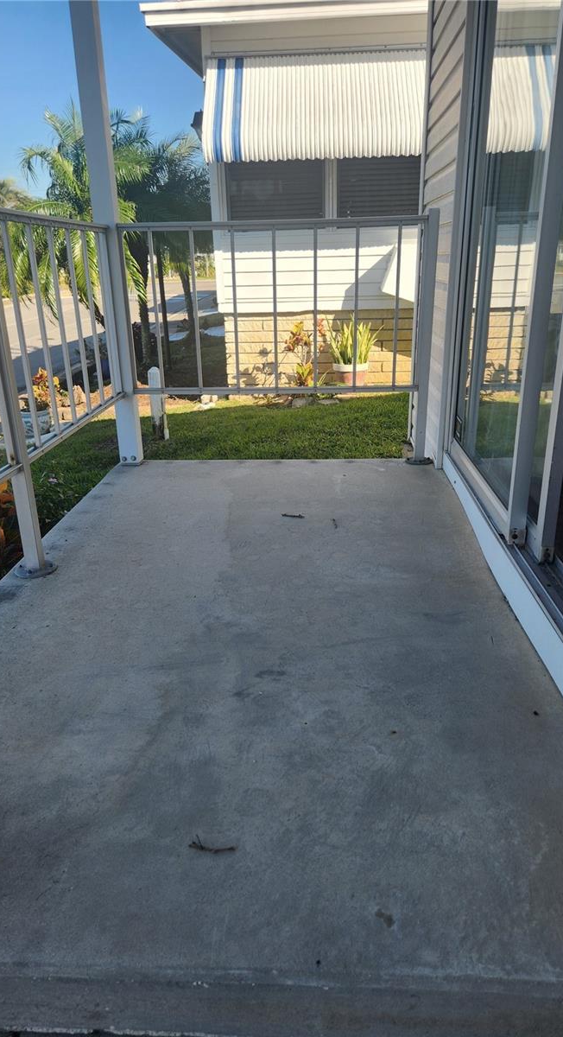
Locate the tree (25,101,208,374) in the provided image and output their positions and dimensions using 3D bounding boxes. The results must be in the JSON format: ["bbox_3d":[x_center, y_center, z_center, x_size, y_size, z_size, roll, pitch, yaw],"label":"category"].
[{"bbox_3d":[-2.170,-3.631,9.089,2.400,3.150,2.300,0,21,4],"label":"tree"}]

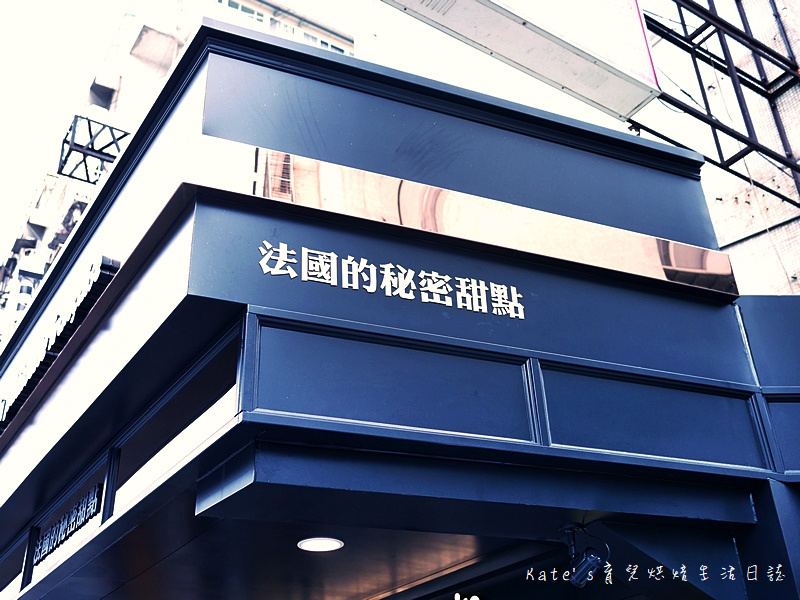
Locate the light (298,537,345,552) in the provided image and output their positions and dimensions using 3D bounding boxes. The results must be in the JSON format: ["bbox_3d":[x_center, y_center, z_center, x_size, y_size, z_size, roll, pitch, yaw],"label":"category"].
[{"bbox_3d":[-0.298,0.918,3.485,0.178,0.030,0.178,-3,-29,-1],"label":"light"}]

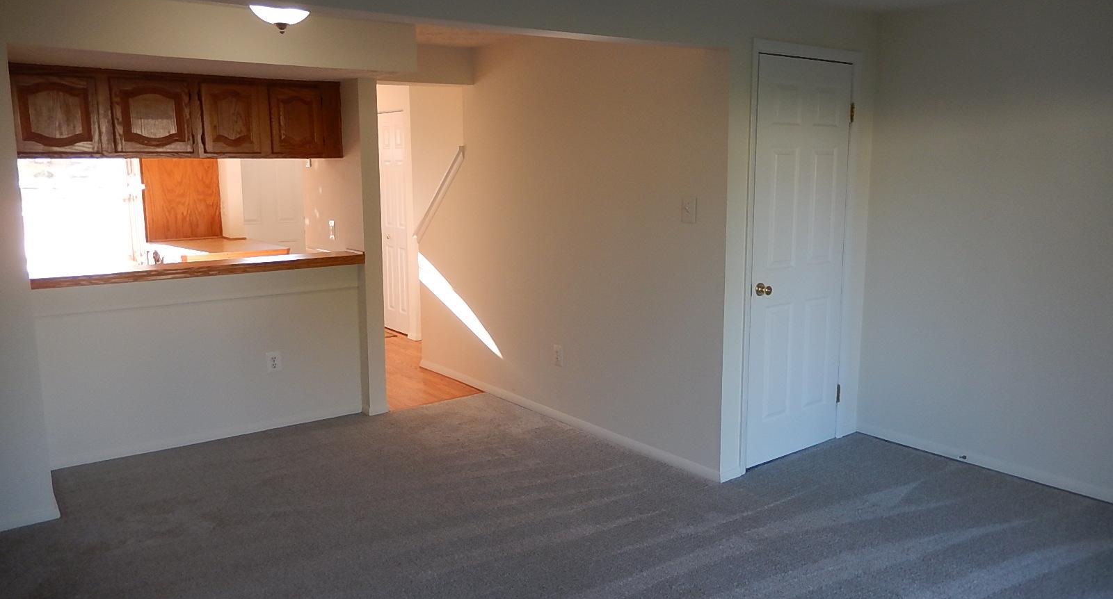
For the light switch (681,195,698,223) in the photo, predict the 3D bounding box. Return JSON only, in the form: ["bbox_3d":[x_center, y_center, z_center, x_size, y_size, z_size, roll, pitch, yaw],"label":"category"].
[{"bbox_3d":[0.639,-0.434,3.884,0.013,0.120,0.078,-7,11,-36],"label":"light switch"}]

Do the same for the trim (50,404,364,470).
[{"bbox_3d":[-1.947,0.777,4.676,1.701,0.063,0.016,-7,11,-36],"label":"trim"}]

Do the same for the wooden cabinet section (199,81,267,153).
[{"bbox_3d":[-1.929,-1.057,4.735,0.388,0.406,0.310,-7,11,-36],"label":"wooden cabinet section"}]

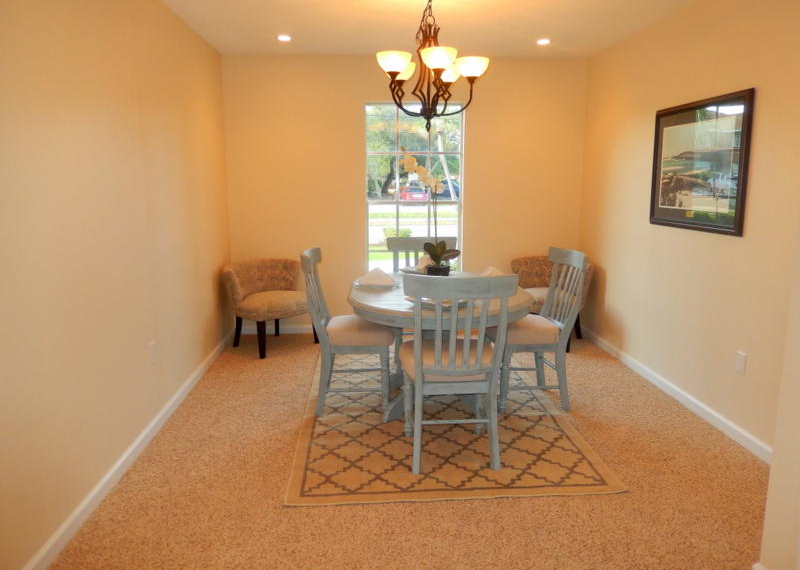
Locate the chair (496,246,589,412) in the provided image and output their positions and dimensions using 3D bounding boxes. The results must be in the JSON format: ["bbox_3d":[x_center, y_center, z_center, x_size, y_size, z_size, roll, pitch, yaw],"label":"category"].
[{"bbox_3d":[0.823,0.262,3.678,0.518,0.969,0.518,-1,10,-4],"label":"chair"}]

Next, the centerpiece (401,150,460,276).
[{"bbox_3d":[0.184,-0.390,3.479,0.350,0.854,0.238,-1,10,-4],"label":"centerpiece"}]

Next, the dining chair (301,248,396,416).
[{"bbox_3d":[-0.312,0.269,3.650,0.518,0.969,0.511,-1,10,-4],"label":"dining chair"}]

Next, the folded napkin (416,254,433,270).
[{"bbox_3d":[0.208,-0.143,3.925,0.182,0.112,0.140,-1,10,-4],"label":"folded napkin"}]

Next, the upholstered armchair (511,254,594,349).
[{"bbox_3d":[1.317,0.140,5.059,0.714,0.714,0.616,7,13,34],"label":"upholstered armchair"}]

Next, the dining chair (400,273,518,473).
[{"bbox_3d":[0.259,0.396,2.942,0.518,0.969,0.518,-1,10,-4],"label":"dining chair"}]

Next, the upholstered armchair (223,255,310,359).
[{"bbox_3d":[-1.101,0.169,4.917,0.616,0.714,0.714,9,14,40],"label":"upholstered armchair"}]

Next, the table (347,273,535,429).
[{"bbox_3d":[0.247,0.399,3.584,1.134,0.735,1.134,-1,10,-4],"label":"table"}]

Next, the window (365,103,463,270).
[{"bbox_3d":[0.128,-0.730,5.252,0.870,1.760,0.100,-1,10,-4],"label":"window"}]

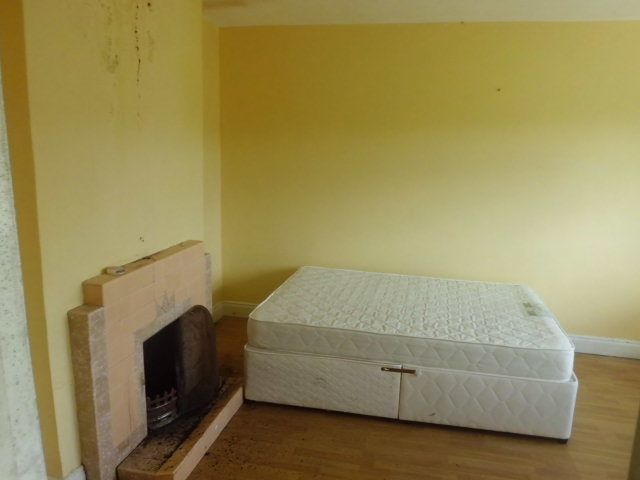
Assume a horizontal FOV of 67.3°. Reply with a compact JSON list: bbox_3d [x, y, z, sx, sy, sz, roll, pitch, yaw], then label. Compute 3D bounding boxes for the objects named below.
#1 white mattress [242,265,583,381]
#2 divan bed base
[{"bbox_3d":[0.603,0.506,3.427,1.861,0.185,1.330,4,11,11],"label":"white mattress"},{"bbox_3d":[0.602,0.781,3.466,1.900,0.370,1.340,4,11,11],"label":"divan bed base"}]

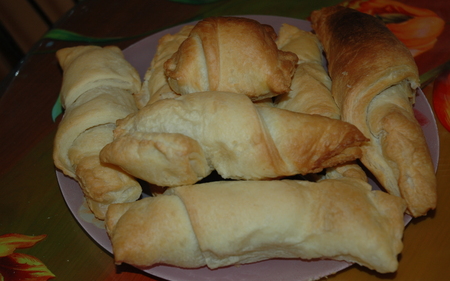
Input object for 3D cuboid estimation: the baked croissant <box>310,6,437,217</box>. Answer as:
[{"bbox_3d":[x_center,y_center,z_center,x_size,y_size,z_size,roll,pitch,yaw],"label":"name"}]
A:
[{"bbox_3d":[0.096,-0.026,0.550,0.053,0.047,0.174,-9,46,-6],"label":"baked croissant"}]

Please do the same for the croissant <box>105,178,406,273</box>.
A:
[{"bbox_3d":[0.016,0.046,0.479,0.164,0.042,0.056,0,45,5],"label":"croissant"}]

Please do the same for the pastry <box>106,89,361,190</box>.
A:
[{"bbox_3d":[0.004,0.000,0.494,0.150,0.044,0.056,0,45,5],"label":"pastry"}]

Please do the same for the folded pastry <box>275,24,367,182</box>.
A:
[{"bbox_3d":[0.062,-0.025,0.560,0.045,0.038,0.138,-7,45,-2],"label":"folded pastry"}]

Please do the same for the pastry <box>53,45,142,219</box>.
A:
[{"bbox_3d":[-0.082,-0.008,0.548,0.050,0.042,0.133,-10,46,-6],"label":"pastry"}]

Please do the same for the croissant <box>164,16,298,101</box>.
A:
[{"bbox_3d":[0.004,-0.050,0.542,0.082,0.043,0.054,-2,45,2],"label":"croissant"}]

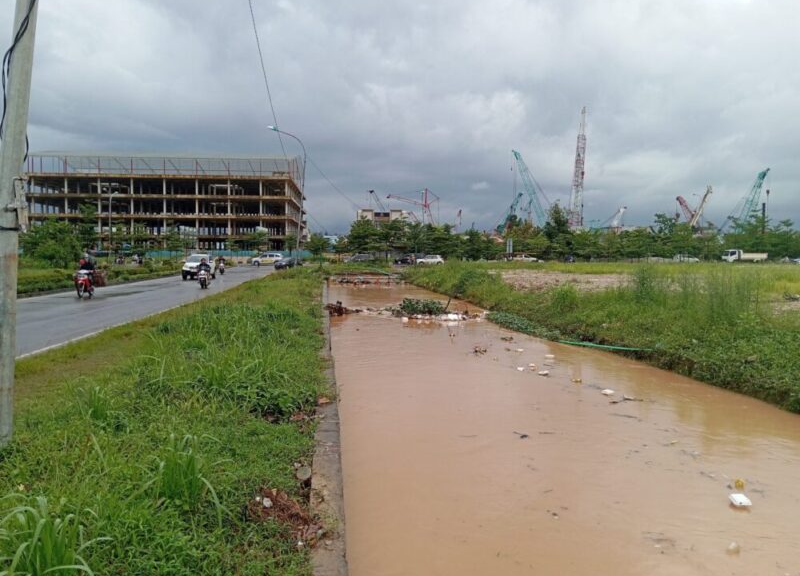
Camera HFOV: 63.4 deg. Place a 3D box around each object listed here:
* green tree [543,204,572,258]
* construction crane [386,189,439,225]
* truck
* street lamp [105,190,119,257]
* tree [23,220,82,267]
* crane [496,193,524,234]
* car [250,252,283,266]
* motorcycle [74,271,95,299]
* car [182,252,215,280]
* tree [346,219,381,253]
[{"bbox_3d":[28.199,-10.205,116.000,5.400,10.600,5.400,0,3,0],"label":"green tree"},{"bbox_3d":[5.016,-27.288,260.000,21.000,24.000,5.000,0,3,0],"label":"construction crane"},{"bbox_3d":[53.271,-4.747,100.000,6.100,2.200,2.000,0,3,-7],"label":"truck"},{"bbox_3d":[-40.895,-8.662,92.000,1.500,10.400,0.450,0,3,-6],"label":"street lamp"},{"bbox_3d":[-27.275,-3.285,51.000,4.500,4.400,4.400,0,3,0],"label":"tree"},{"bbox_3d":[23.451,-12.492,138.000,8.000,14.700,4.500,0,3,0],"label":"crane"},{"bbox_3d":[-18.169,-3.945,89.000,4.400,1.740,1.740,0,3,-10],"label":"car"},{"bbox_3d":[-11.657,-0.115,24.000,0.720,1.060,1.900,0,3,-8],"label":"motorcycle"},{"bbox_3d":[-14.477,-1.532,47.000,1.860,1.840,4.750,0,3,-11],"label":"car"},{"bbox_3d":[-5.988,-7.747,106.000,5.400,7.200,5.200,0,3,0],"label":"tree"}]

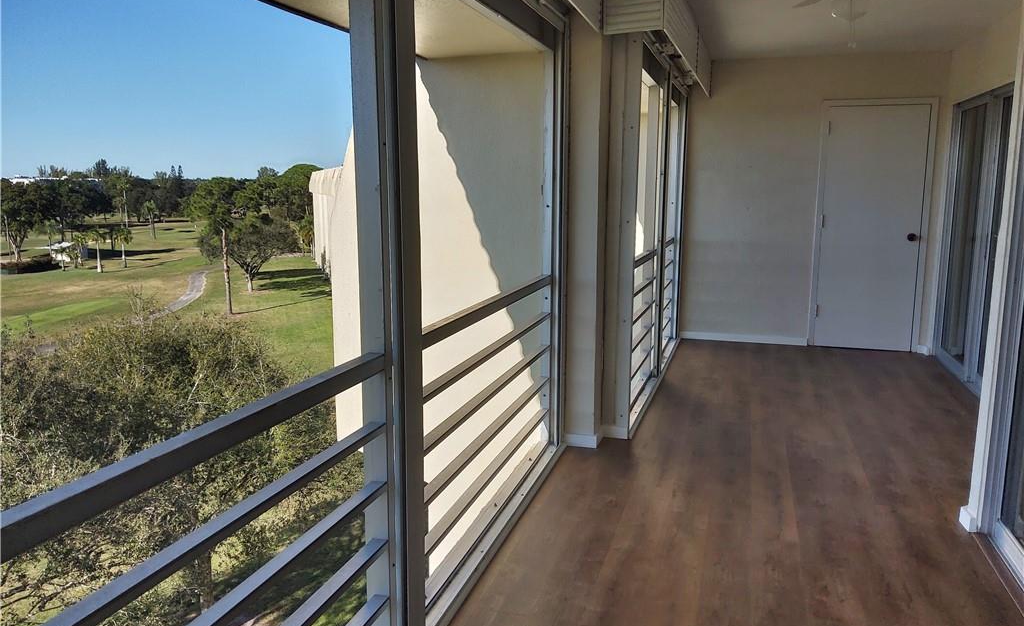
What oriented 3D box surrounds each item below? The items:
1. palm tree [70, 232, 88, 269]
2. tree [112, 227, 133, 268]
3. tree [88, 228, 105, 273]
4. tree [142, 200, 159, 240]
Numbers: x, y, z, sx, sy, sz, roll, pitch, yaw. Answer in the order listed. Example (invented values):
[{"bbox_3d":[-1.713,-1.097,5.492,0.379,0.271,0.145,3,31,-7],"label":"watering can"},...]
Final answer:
[{"bbox_3d":[-62.314,-9.056,110.499,2.500,5.290,2.500,-5,11,-29],"label":"palm tree"},{"bbox_3d":[-55.668,-9.348,109.549,2.750,6.190,2.750,-5,11,-27],"label":"tree"},{"bbox_3d":[-56.688,-8.522,104.670,2.400,6.190,2.400,-5,11,-28],"label":"tree"},{"bbox_3d":[-78.708,-20.304,166.971,3.400,8.590,3.400,-4,11,-25],"label":"tree"}]

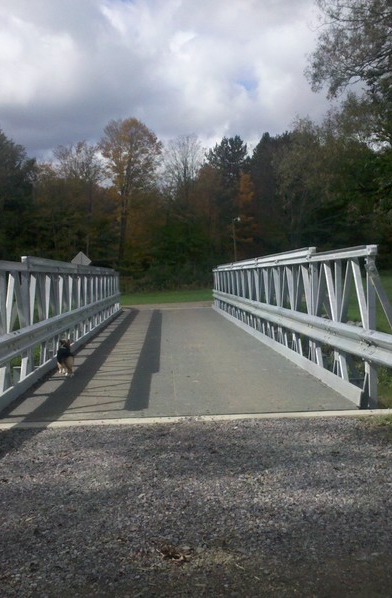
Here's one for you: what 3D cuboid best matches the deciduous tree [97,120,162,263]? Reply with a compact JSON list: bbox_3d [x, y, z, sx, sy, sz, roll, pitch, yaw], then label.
[{"bbox_3d":[-6.620,-9.910,70.000,6.600,17.200,6.600,-2,2,0],"label":"deciduous tree"}]

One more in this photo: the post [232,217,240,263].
[{"bbox_3d":[3.670,-4.120,62.000,0.800,6.600,0.350,-1,2,23],"label":"post"}]

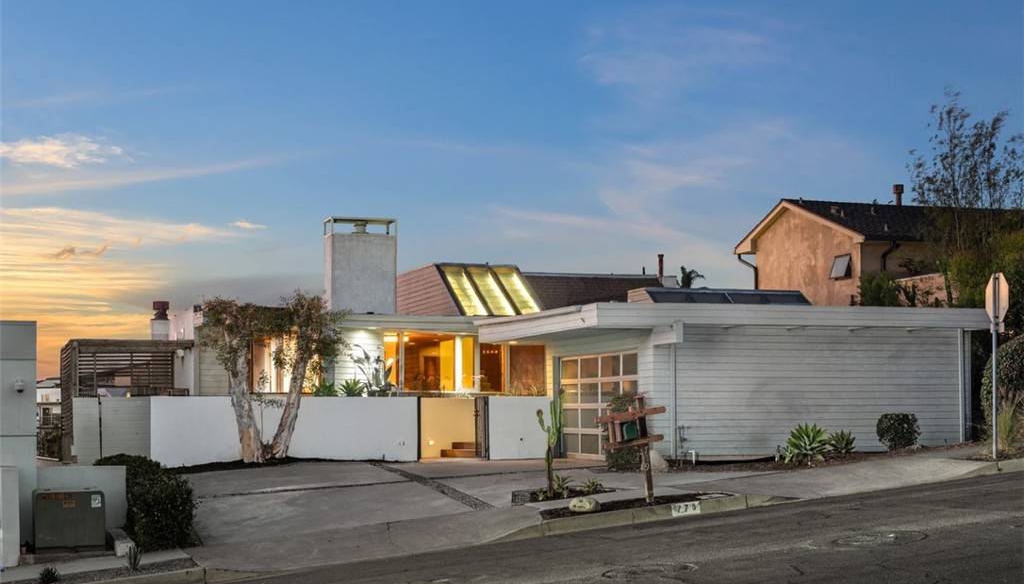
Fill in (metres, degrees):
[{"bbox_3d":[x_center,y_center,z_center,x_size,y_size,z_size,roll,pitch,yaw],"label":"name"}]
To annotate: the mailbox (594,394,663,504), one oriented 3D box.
[{"bbox_3d":[1.638,2.170,22.222,0.920,1.490,0.460,2,-4,-24],"label":"mailbox"}]

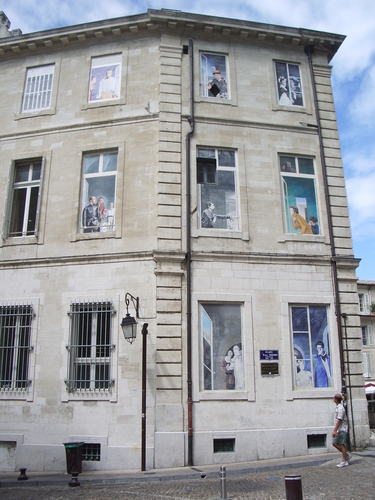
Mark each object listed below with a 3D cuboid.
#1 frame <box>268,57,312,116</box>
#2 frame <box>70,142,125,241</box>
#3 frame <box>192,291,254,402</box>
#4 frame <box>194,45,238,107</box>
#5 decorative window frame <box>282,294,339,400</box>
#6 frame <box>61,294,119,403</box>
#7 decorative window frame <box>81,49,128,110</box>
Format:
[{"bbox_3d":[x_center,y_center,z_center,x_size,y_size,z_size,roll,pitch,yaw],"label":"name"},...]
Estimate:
[{"bbox_3d":[3.666,-5.879,18.037,1.495,2.215,0.200,3,-16,-11],"label":"frame"},{"bbox_3d":[-2.658,-1.749,15.018,1.530,2.997,0.200,-4,-15,13],"label":"frame"},{"bbox_3d":[0.966,2.607,13.823,1.612,2.957,0.200,3,-15,-12],"label":"frame"},{"bbox_3d":[0.907,-5.508,15.953,1.336,1.929,0.180,3,-15,-12],"label":"frame"},{"bbox_3d":[3.813,2.987,15.593,1.761,3.144,0.220,3,-16,-11],"label":"decorative window frame"},{"bbox_3d":[-2.675,2.691,13.882,1.513,2.856,0.200,-4,-15,13],"label":"frame"},{"bbox_3d":[-2.879,-6.017,17.779,1.625,2.275,0.200,-4,-16,12],"label":"decorative window frame"}]

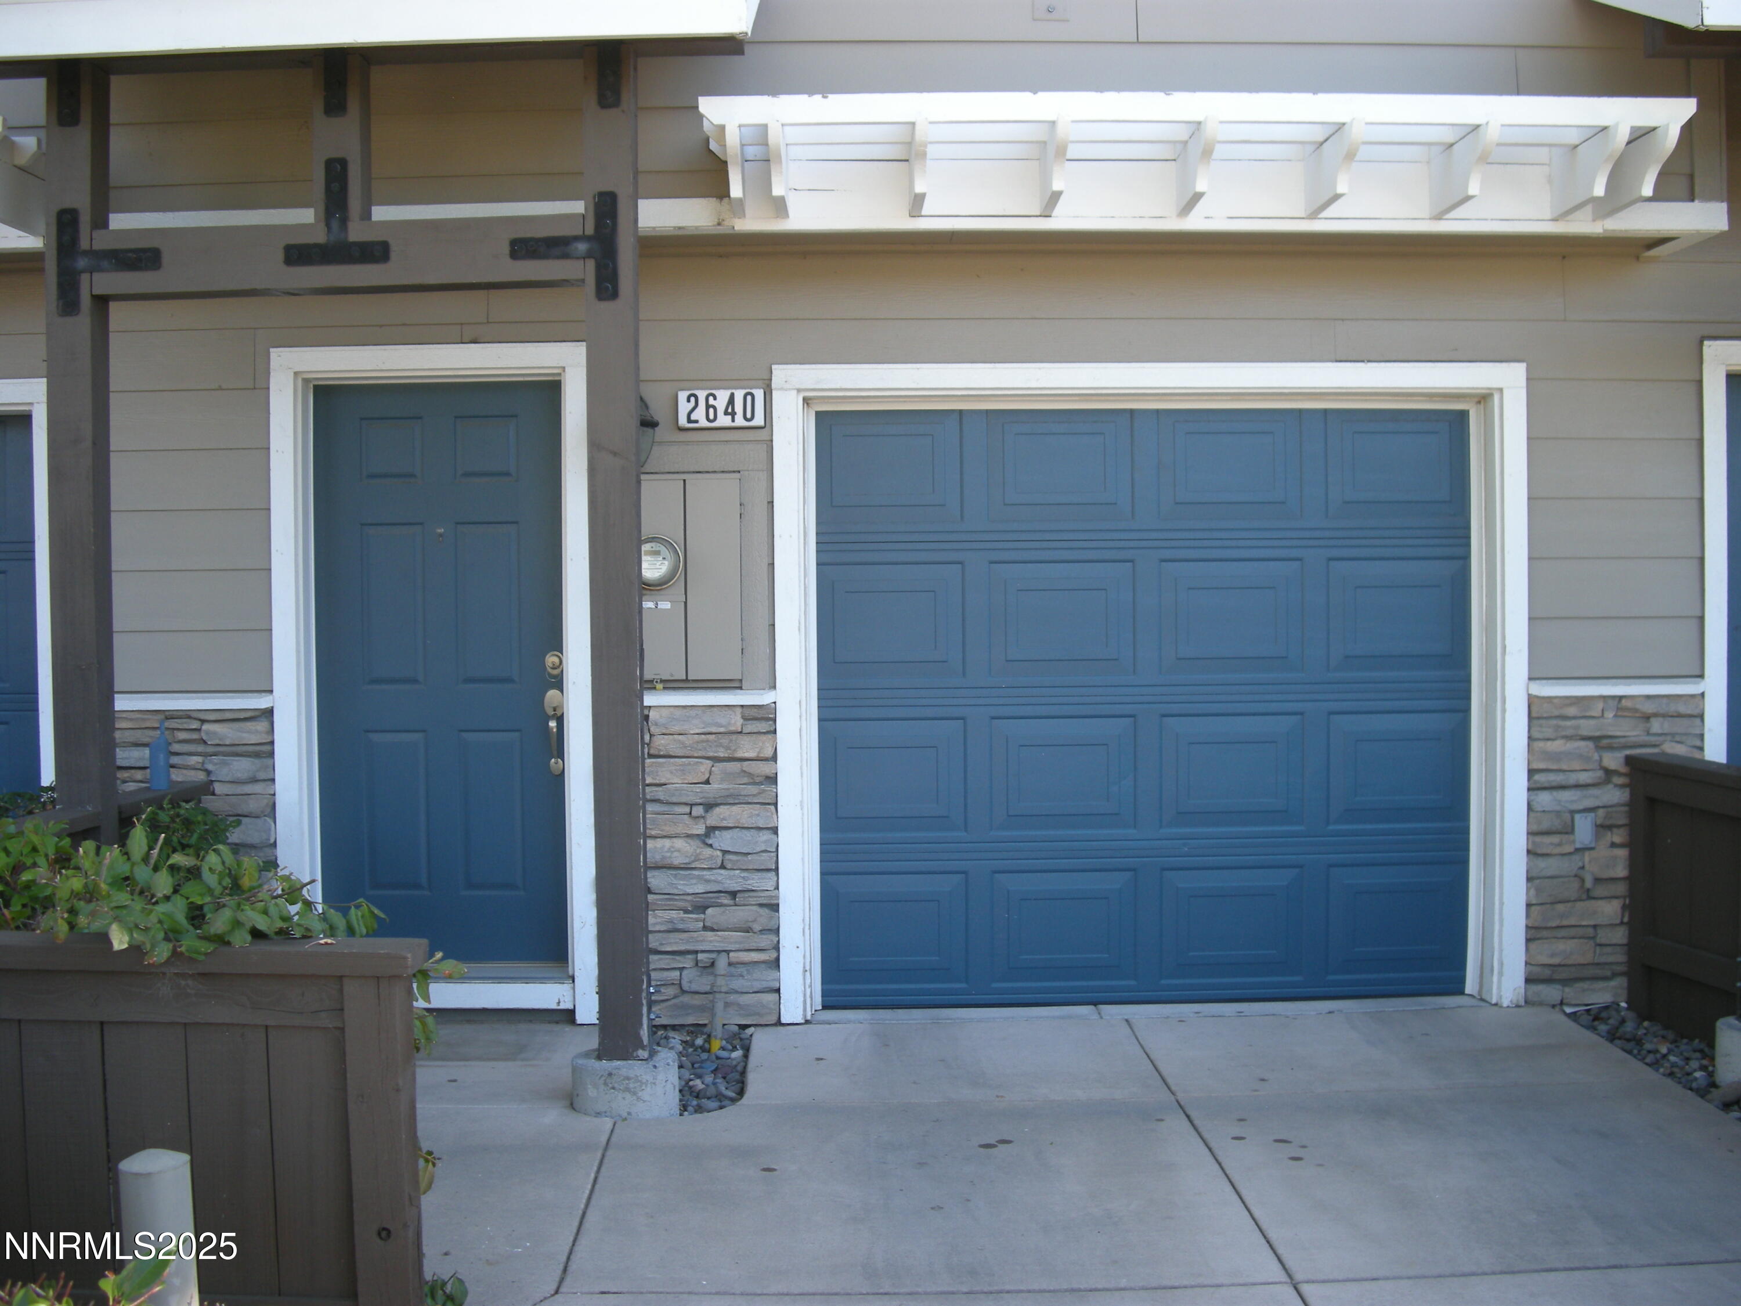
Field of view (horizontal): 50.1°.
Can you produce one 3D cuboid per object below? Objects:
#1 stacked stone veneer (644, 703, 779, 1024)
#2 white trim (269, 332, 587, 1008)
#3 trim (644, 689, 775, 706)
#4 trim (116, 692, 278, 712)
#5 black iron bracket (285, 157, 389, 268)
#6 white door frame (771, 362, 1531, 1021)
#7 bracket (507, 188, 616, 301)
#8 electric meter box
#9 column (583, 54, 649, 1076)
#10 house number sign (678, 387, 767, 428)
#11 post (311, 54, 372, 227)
[{"bbox_3d":[-0.585,0.722,6.407,0.538,1.092,0.090,-1,2,-2],"label":"stacked stone veneer"},{"bbox_3d":[-1.448,0.113,6.264,1.089,2.281,0.140,-1,2,0],"label":"white trim"},{"bbox_3d":[-0.609,0.150,6.197,0.593,0.055,0.080,-1,2,0],"label":"trim"},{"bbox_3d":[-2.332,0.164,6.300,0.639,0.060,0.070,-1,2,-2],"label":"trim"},{"bbox_3d":[-1.460,-1.204,5.086,0.297,0.303,0.015,-1,2,0],"label":"black iron bracket"},{"bbox_3d":[0.969,0.125,6.470,2.605,2.250,0.100,-1,2,-2],"label":"white door frame"},{"bbox_3d":[-0.875,-1.161,5.318,0.305,0.310,0.016,-1,2,-2],"label":"bracket"},{"bbox_3d":[-0.616,-0.242,6.159,0.377,0.711,0.150,-1,2,0],"label":"electric meter box"},{"bbox_3d":[-0.738,-0.293,5.418,0.135,2.922,0.134,-1,2,-2],"label":"column"},{"bbox_3d":[-0.495,-0.808,6.182,0.292,0.135,0.035,-1,2,0],"label":"house number sign"},{"bbox_3d":[-1.520,-1.469,5.362,0.133,0.495,0.133,-1,2,-2],"label":"post"}]

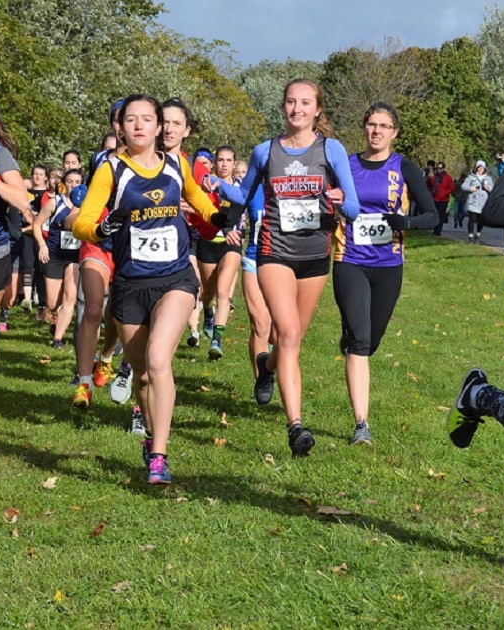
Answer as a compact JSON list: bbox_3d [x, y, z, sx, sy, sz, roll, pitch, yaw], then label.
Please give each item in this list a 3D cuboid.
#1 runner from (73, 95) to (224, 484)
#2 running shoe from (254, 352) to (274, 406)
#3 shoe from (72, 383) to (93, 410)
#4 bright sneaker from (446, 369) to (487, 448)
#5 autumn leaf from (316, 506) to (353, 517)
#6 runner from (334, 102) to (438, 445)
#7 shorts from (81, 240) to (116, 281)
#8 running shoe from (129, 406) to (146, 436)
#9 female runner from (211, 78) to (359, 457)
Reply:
[{"bbox_3d":[-0.430,-0.125,6.282,0.600,1.588,0.750,-1,4,-8],"label":"runner"},{"bbox_3d":[0.052,0.301,7.050,0.092,0.255,0.105,-2,14,-23],"label":"running shoe"},{"bbox_3d":[-0.905,0.437,8.020,0.095,0.110,0.260,1,5,15],"label":"shoe"},{"bbox_3d":[0.684,0.297,4.750,0.097,0.262,0.108,0,20,-40],"label":"bright sneaker"},{"bbox_3d":[0.299,0.721,5.494,0.125,0.025,0.100,0,4,0],"label":"autumn leaf"},{"bbox_3d":[0.616,-0.207,7.183,0.540,1.612,0.720,0,4,2],"label":"runner"},{"bbox_3d":[-0.741,-0.300,7.950,0.370,0.280,0.270,-1,4,-8],"label":"shorts"},{"bbox_3d":[-0.551,0.523,7.415,0.095,0.125,0.260,0,4,-5],"label":"running shoe"},{"bbox_3d":[0.150,-0.217,6.786,0.620,1.694,0.800,0,4,-3],"label":"female runner"}]

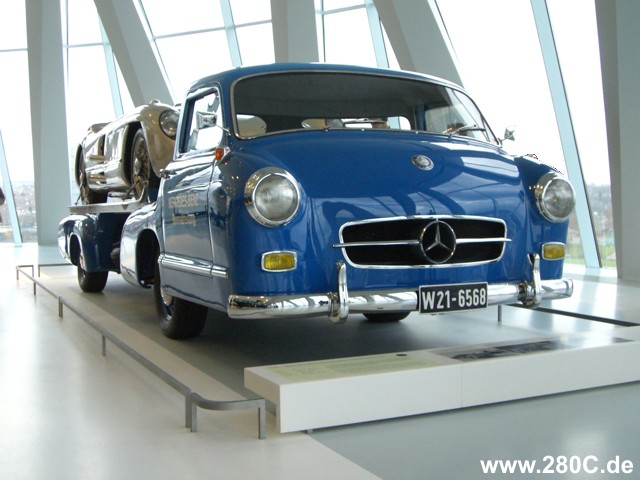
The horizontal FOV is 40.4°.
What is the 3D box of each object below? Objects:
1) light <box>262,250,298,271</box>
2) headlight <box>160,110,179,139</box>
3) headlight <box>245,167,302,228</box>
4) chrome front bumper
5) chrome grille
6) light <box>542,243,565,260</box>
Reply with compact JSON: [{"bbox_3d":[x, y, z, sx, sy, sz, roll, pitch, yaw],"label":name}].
[{"bbox_3d":[-0.186,0.097,3.940,0.160,0.092,0.050,-1,3,-19],"label":"light"},{"bbox_3d":[-1.053,-0.821,6.203,0.205,0.210,0.125,-1,3,-21],"label":"headlight"},{"bbox_3d":[-0.214,-0.193,3.942,0.240,0.260,0.130,-1,3,-23],"label":"headlight"},{"bbox_3d":[0.559,0.217,4.197,1.990,0.265,0.370,-1,3,-25],"label":"chrome front bumper"},{"bbox_3d":[0.544,0.009,4.219,1.000,0.255,0.150,-1,3,-25],"label":"chrome grille"},{"bbox_3d":[1.233,0.063,4.596,0.160,0.092,0.050,-2,3,-31],"label":"light"}]

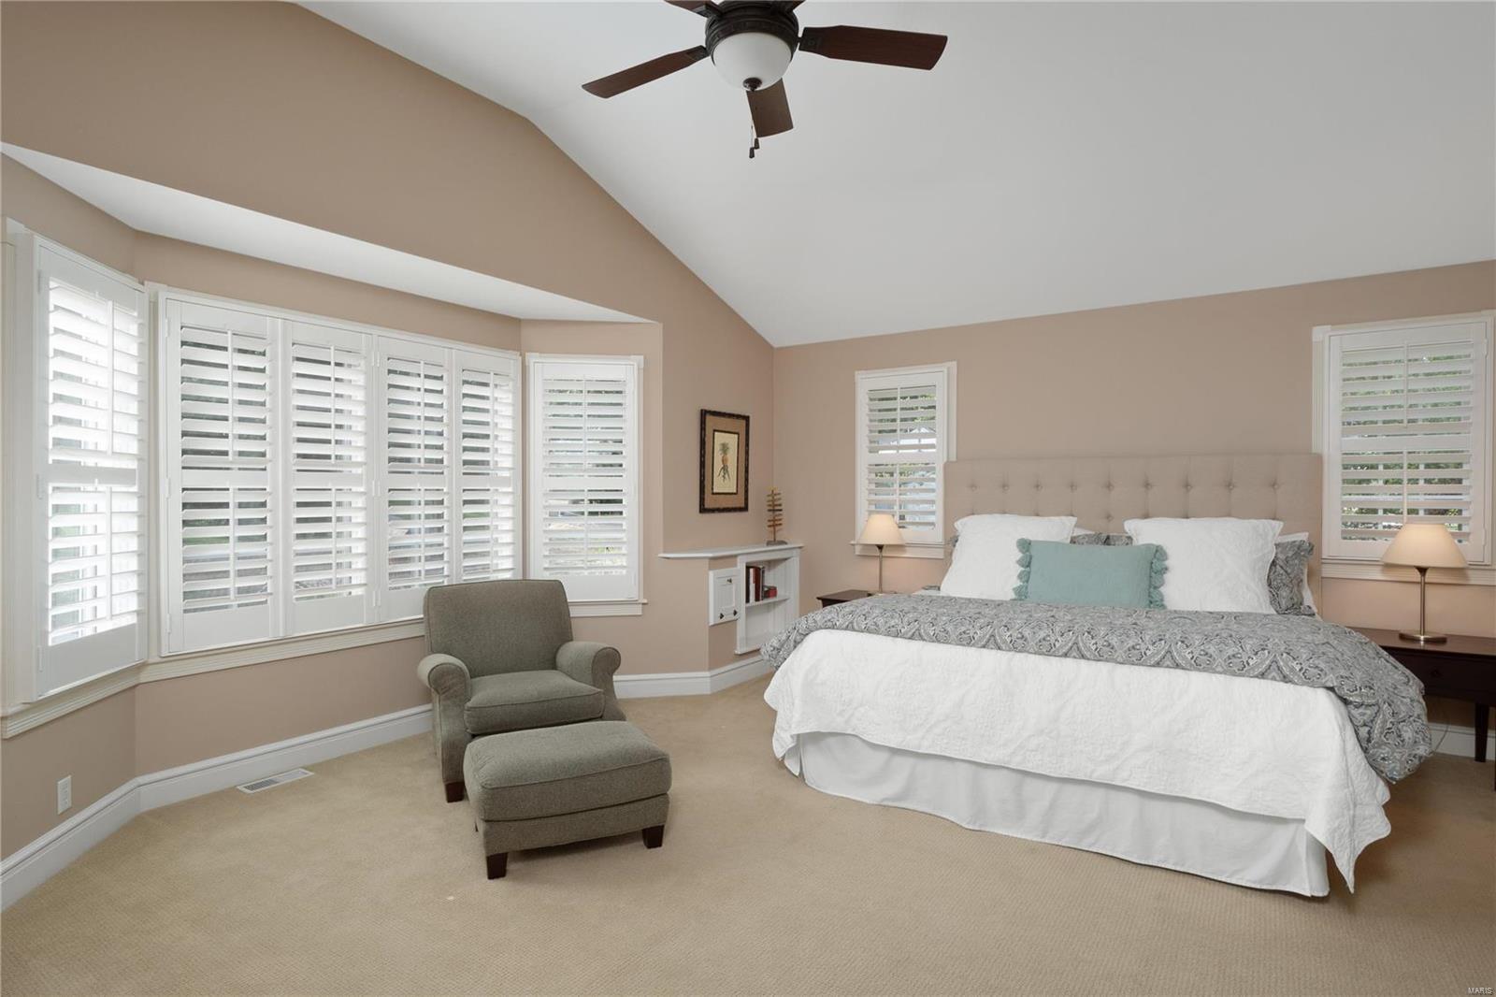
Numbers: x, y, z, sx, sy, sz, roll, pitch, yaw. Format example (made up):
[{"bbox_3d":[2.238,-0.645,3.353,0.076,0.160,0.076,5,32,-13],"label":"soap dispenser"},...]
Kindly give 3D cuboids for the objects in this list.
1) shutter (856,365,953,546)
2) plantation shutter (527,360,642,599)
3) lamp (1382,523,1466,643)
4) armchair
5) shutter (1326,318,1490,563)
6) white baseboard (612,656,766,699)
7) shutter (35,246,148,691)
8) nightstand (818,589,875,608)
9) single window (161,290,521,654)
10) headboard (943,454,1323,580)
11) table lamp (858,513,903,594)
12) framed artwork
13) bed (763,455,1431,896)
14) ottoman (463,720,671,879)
[{"bbox_3d":[1.102,-0.292,5.328,0.700,1.270,0.070,0,0,32],"label":"shutter"},{"bbox_3d":[-1.019,-0.115,4.688,0.702,1.536,0.100,0,1,-10],"label":"plantation shutter"},{"bbox_3d":[3.323,0.401,3.681,0.310,0.575,0.310,0,0,32],"label":"lamp"},{"bbox_3d":[-1.109,0.853,3.616,0.840,0.850,0.840,0,1,-26],"label":"armchair"},{"bbox_3d":[3.322,-0.282,3.793,0.644,1.219,0.075,0,1,33],"label":"shutter"},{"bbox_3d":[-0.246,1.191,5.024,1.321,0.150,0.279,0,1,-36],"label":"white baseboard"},{"bbox_3d":[-2.439,-0.103,2.763,0.070,1.530,0.640,0,0,-11],"label":"shutter"},{"bbox_3d":[0.879,0.966,5.067,0.620,0.600,0.490,0,1,33],"label":"nightstand"},{"bbox_3d":[-1.927,-0.114,3.820,0.100,1.499,1.793,0,1,35],"label":"single window"},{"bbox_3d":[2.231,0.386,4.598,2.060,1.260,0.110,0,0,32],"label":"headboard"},{"bbox_3d":[0.903,0.384,5.070,0.300,0.562,0.300,0,1,33],"label":"table lamp"},{"bbox_3d":[-0.158,-0.255,5.348,0.030,0.710,0.600,0,1,34],"label":"framed artwork"},{"bbox_3d":[1.625,0.532,3.794,2.380,1.540,2.120,0,0,32],"label":"bed"},{"bbox_3d":[-0.690,1.109,2.863,0.680,0.400,0.510,0,0,-20],"label":"ottoman"}]

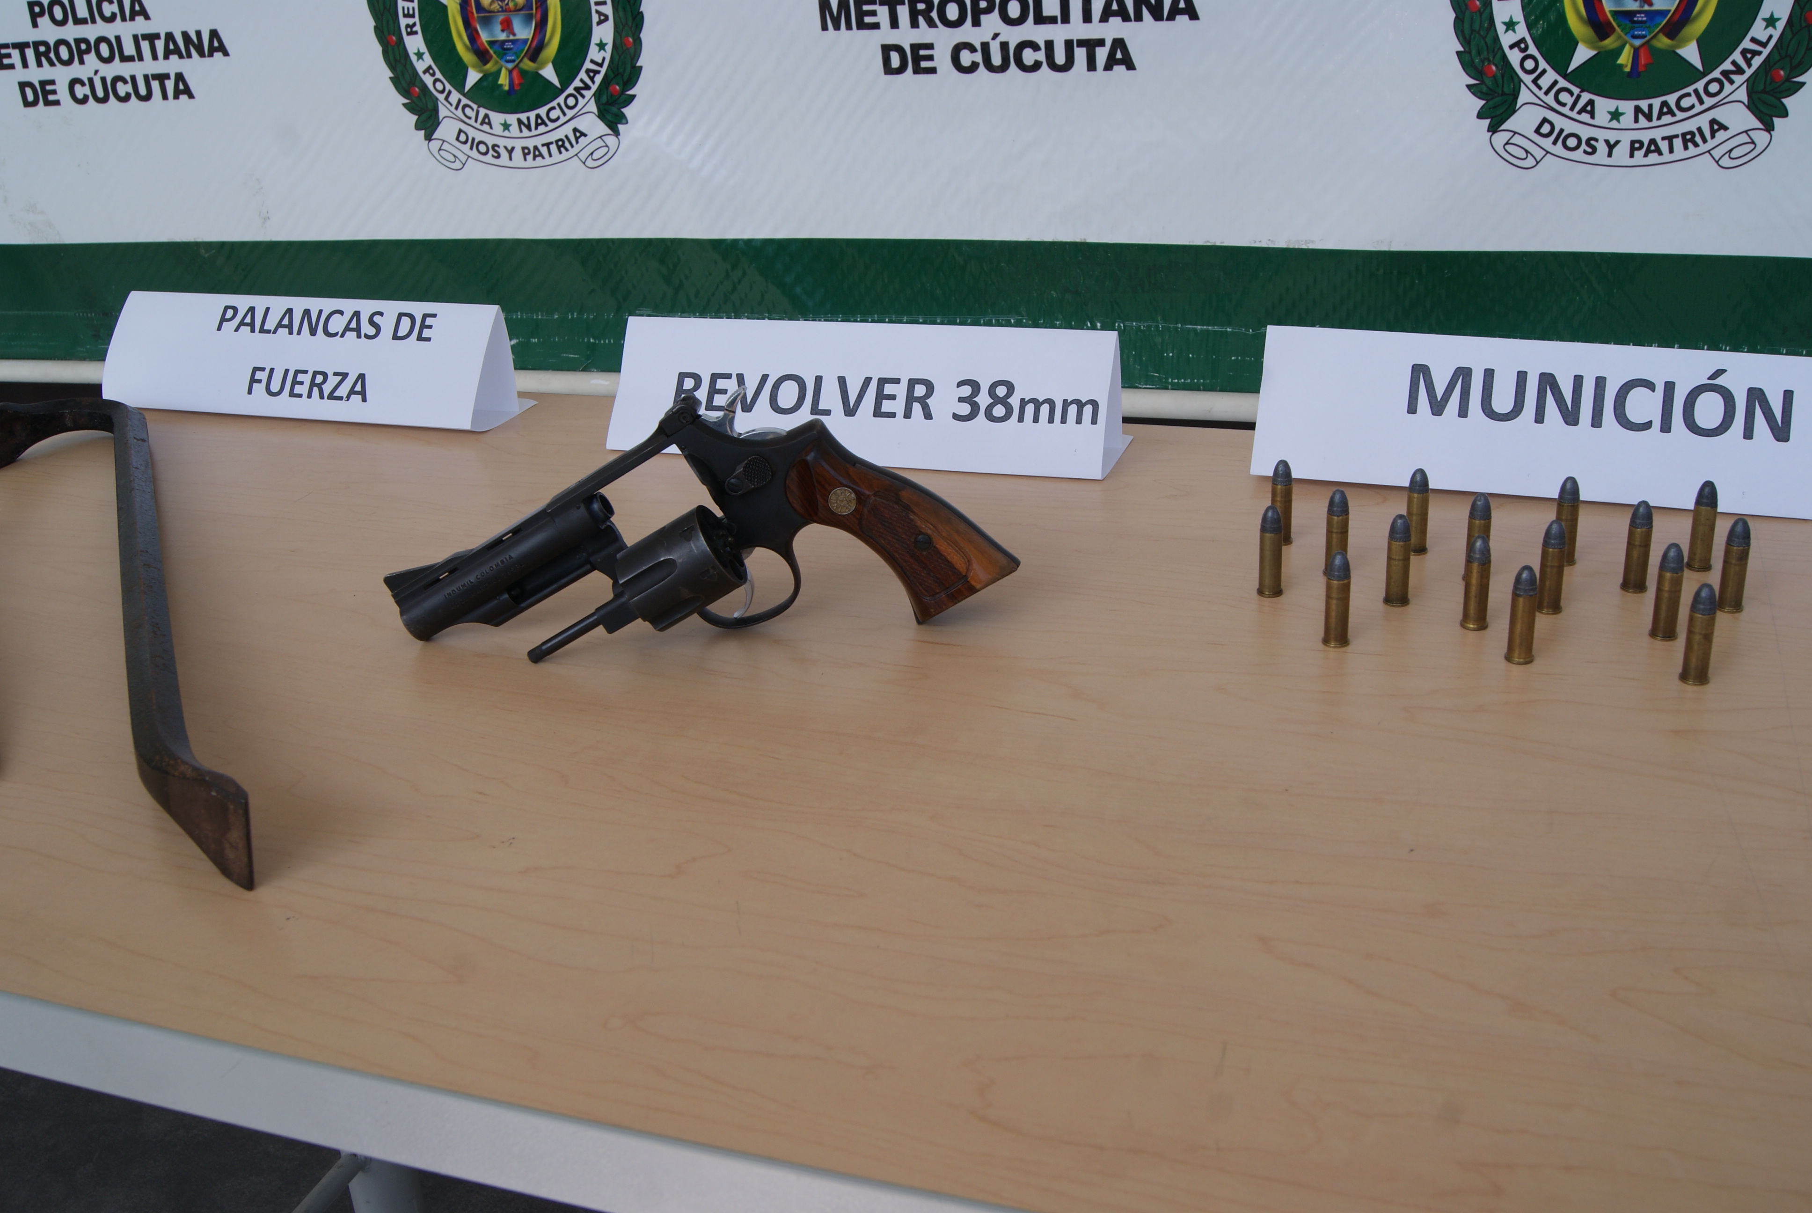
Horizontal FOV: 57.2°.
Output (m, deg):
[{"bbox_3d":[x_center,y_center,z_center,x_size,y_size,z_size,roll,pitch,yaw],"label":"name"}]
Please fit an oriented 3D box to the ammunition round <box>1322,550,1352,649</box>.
[{"bbox_3d":[0.171,-0.003,0.655,0.011,0.039,0.011,5,26,19],"label":"ammunition round"}]

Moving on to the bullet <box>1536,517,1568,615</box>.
[{"bbox_3d":[0.259,-0.016,0.666,0.011,0.039,0.011,-3,25,2],"label":"bullet"}]

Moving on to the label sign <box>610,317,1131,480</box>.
[{"bbox_3d":[-0.025,-0.121,0.914,0.283,0.066,0.070,5,26,20],"label":"label sign"}]

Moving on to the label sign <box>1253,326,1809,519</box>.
[{"bbox_3d":[0.313,-0.096,0.804,0.283,0.068,0.070,7,27,23],"label":"label sign"}]

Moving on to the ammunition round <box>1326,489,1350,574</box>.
[{"bbox_3d":[0.186,-0.032,0.716,0.011,0.039,0.011,5,26,19],"label":"ammunition round"}]

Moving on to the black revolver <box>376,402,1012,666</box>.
[{"bbox_3d":[-0.089,-0.008,0.684,0.241,0.133,0.060,-28,17,14],"label":"black revolver"}]

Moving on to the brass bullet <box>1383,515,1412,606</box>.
[{"bbox_3d":[0.204,-0.020,0.686,0.011,0.039,0.011,5,26,19],"label":"brass bullet"}]

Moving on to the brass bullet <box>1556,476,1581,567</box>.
[{"bbox_3d":[0.283,-0.037,0.713,0.011,0.039,0.011,5,26,19],"label":"brass bullet"}]

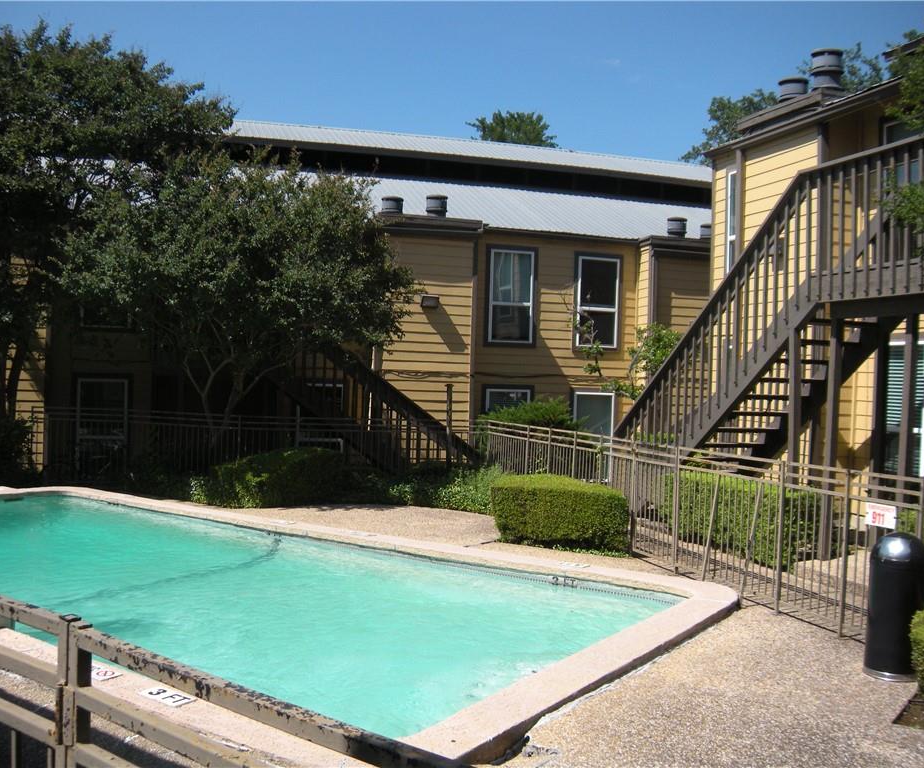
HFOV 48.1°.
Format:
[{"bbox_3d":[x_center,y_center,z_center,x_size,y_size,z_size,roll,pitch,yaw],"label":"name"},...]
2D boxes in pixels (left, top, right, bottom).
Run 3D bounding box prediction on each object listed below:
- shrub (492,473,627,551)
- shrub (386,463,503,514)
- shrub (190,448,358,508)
[{"bbox_3d":[1.089,1.431,11.507,1.360,0.640,1.200,2,0,15],"label":"shrub"},{"bbox_3d":[-0.221,1.392,14.307,1.500,0.600,0.750,2,0,28],"label":"shrub"},{"bbox_3d":[-2.498,1.253,14.006,2.100,0.720,1.150,2,0,-10],"label":"shrub"}]

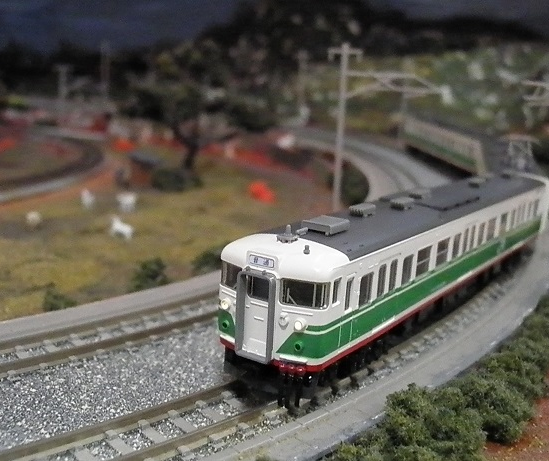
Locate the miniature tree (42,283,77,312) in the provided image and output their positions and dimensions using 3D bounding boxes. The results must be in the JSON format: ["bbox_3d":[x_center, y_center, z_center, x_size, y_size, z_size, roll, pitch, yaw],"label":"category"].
[{"bbox_3d":[-0.046,0.014,0.155,0.007,0.007,0.007,3,12,0],"label":"miniature tree"}]

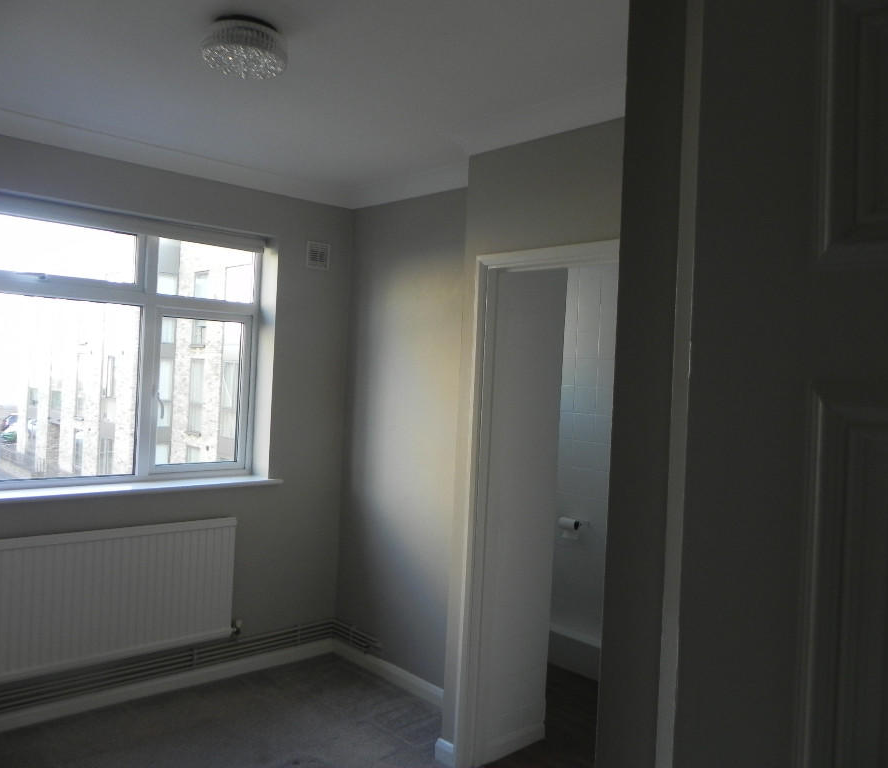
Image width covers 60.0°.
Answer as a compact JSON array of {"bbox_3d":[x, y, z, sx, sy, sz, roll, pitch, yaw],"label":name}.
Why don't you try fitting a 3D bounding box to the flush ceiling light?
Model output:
[{"bbox_3d":[-0.592,-0.993,2.284,0.248,0.088,0.248,3,0,0],"label":"flush ceiling light"}]

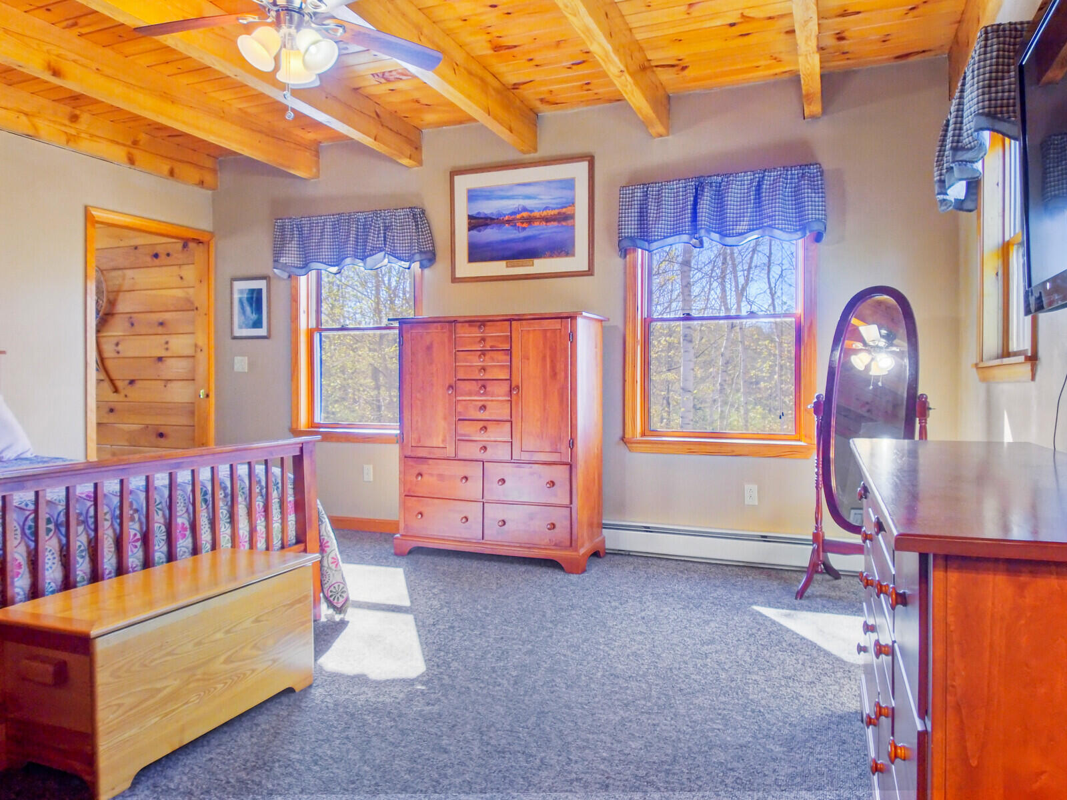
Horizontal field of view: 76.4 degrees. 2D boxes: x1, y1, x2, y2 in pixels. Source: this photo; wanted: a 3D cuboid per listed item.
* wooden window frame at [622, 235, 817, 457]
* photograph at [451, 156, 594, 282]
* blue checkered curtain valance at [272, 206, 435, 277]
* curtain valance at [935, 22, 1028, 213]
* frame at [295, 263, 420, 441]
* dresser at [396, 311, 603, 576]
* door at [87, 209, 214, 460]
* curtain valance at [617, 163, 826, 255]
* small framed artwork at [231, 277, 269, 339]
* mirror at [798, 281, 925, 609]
[{"bbox_3d":[1.043,-0.399,3.859,1.070,1.440,0.120,1,1,21],"label":"wooden window frame"},{"bbox_3d":[-0.082,-1.112,4.248,0.965,0.722,0.035,1,1,21],"label":"photograph"},{"bbox_3d":[-1.229,-1.064,4.629,1.250,0.420,0.140,1,1,21],"label":"blue checkered curtain valance"},{"bbox_3d":[1.813,-1.095,2.762,0.190,0.420,1.010,1,1,21],"label":"curtain valance"},{"bbox_3d":[-1.238,-0.421,4.720,1.070,1.440,0.120,1,1,21],"label":"frame"},{"bbox_3d":[-0.209,0.225,4.024,1.170,1.400,0.450,1,1,21],"label":"dresser"},{"bbox_3d":[-2.648,-0.164,4.747,0.120,2.130,0.900,1,1,25],"label":"door"},{"bbox_3d":[1.026,-1.038,3.777,1.110,0.420,0.140,1,1,21],"label":"curtain valance"},{"bbox_3d":[-2.094,-0.679,5.023,0.360,0.452,0.030,1,1,21],"label":"small framed artwork"},{"bbox_3d":[1.593,0.215,3.220,0.520,1.460,0.480,1,2,42],"label":"mirror"}]

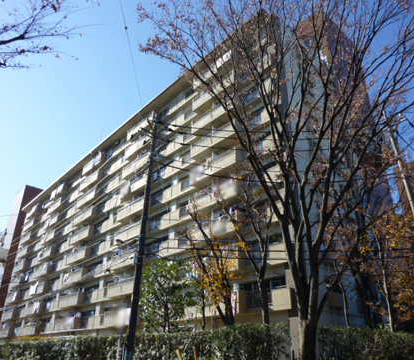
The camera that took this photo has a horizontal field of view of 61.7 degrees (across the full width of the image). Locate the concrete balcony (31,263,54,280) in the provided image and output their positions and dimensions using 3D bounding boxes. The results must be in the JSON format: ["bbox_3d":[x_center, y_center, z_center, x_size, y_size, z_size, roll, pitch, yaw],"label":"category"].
[{"bbox_3d":[-24.553,13.992,52.650,1.200,1.304,5.346,22,-34,-37],"label":"concrete balcony"}]

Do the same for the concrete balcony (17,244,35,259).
[{"bbox_3d":[-32.773,13.347,62.920,1.150,1.330,5.330,22,-34,-37],"label":"concrete balcony"}]

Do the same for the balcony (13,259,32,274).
[{"bbox_3d":[-33.462,15.941,62.799,1.150,1.370,5.130,22,-34,-37],"label":"balcony"}]

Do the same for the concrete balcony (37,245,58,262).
[{"bbox_3d":[-24.367,11.579,53.480,1.150,1.330,5.330,22,-34,-37],"label":"concrete balcony"}]

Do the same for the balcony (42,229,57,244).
[{"bbox_3d":[-24.740,9.376,55.467,1.255,1.292,5.598,22,-34,-37],"label":"balcony"}]

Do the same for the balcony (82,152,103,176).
[{"bbox_3d":[-16.035,-2.009,50.136,1.200,1.304,5.346,22,-34,-37],"label":"balcony"}]

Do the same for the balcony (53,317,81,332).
[{"bbox_3d":[-15.954,16.921,40.482,1.150,1.330,5.330,22,-34,-37],"label":"balcony"}]

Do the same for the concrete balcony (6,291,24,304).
[{"bbox_3d":[-33.455,20.769,60.381,1.150,1.370,5.130,22,-34,-37],"label":"concrete balcony"}]

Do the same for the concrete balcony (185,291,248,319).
[{"bbox_3d":[0.756,8.803,24.103,1.255,1.292,5.393,22,-34,-37],"label":"concrete balcony"}]

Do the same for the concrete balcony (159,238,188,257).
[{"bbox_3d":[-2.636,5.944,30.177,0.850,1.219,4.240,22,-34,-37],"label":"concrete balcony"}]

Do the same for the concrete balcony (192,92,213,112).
[{"bbox_3d":[-0.041,-7.493,33.316,1.255,1.292,2.750,22,-34,-37],"label":"concrete balcony"}]

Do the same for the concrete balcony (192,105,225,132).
[{"bbox_3d":[0.749,-5.472,31.082,1.200,1.304,5.000,22,-34,-37],"label":"concrete balcony"}]

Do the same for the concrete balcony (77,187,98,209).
[{"bbox_3d":[-16.356,2.693,48.453,1.150,1.370,5.300,22,-34,-37],"label":"concrete balcony"}]

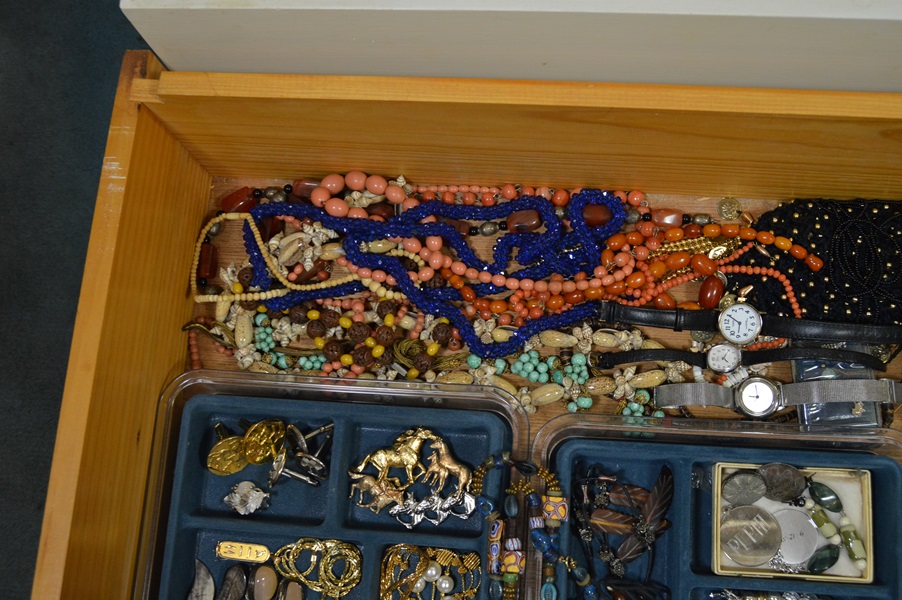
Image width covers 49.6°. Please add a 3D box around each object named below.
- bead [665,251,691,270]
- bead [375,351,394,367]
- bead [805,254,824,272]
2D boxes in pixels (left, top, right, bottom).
[{"bbox_3d":[0.139,-0.024,0.598,0.016,0.010,0.010,-18,76,2],"label":"bead"},{"bbox_3d":[-0.039,0.033,0.570,0.012,0.011,0.012,3,77,6],"label":"bead"},{"bbox_3d":[0.217,-0.022,0.584,0.012,0.009,0.009,42,84,13],"label":"bead"}]

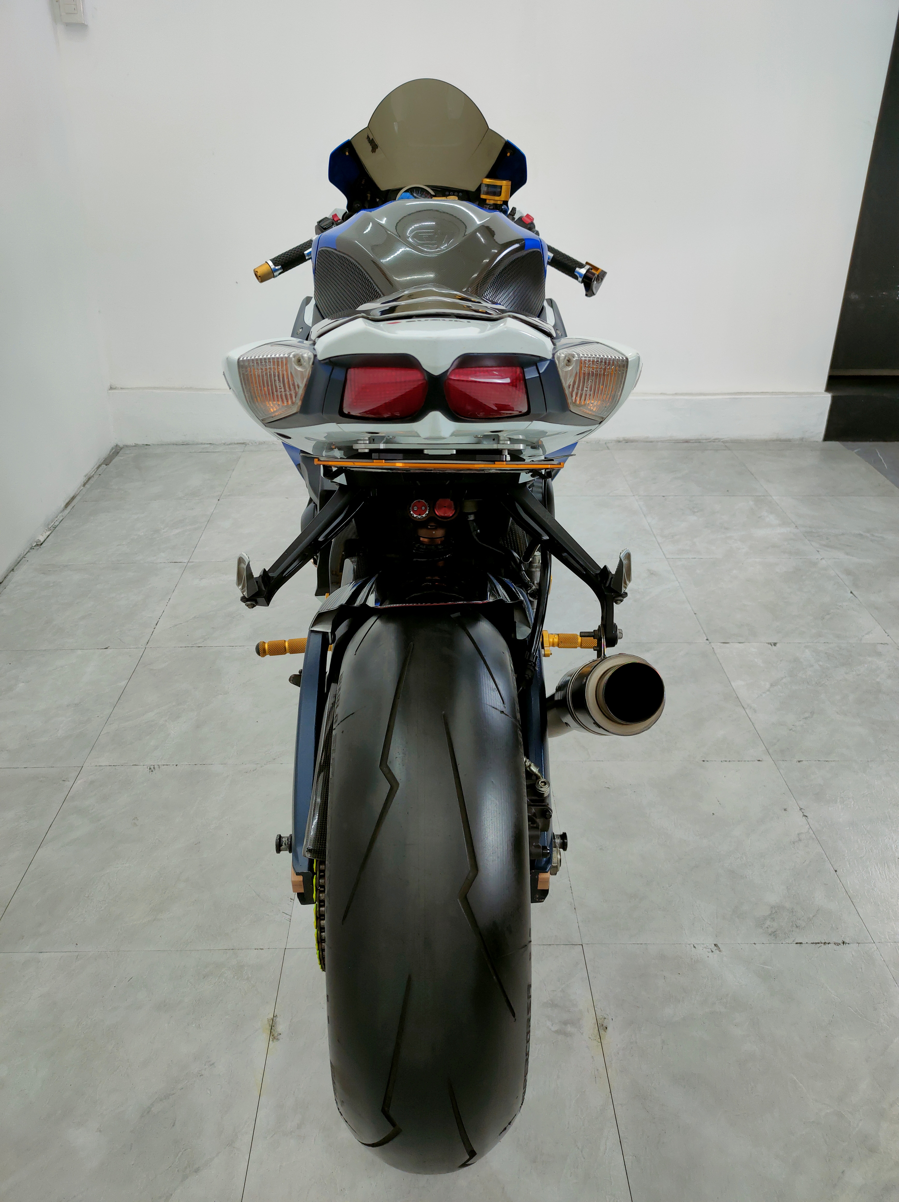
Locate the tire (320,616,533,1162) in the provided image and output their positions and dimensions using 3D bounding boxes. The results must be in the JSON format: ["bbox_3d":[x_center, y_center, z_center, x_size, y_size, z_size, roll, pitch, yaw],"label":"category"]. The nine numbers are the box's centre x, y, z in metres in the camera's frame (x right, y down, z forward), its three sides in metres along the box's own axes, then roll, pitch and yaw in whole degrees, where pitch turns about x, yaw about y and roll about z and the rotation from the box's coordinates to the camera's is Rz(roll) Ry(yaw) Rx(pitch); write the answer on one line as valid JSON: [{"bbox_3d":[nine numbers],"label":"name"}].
[{"bbox_3d":[-0.025,0.314,1.311,0.195,0.644,0.644,0,24,-1],"label":"tire"}]

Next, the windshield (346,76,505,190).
[{"bbox_3d":[-0.045,-0.959,2.309,0.330,0.225,0.340,0,24,-1],"label":"windshield"}]

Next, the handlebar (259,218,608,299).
[{"bbox_3d":[-0.041,-0.657,2.138,0.680,0.130,0.200,0,24,-1],"label":"handlebar"}]

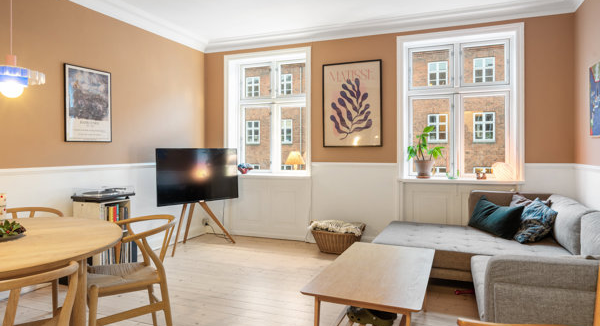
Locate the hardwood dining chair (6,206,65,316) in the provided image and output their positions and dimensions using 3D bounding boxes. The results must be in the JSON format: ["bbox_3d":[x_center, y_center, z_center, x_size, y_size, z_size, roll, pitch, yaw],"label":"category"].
[{"bbox_3d":[-1.886,0.706,2.451,0.550,0.760,0.520,-1,2,-26],"label":"hardwood dining chair"}]

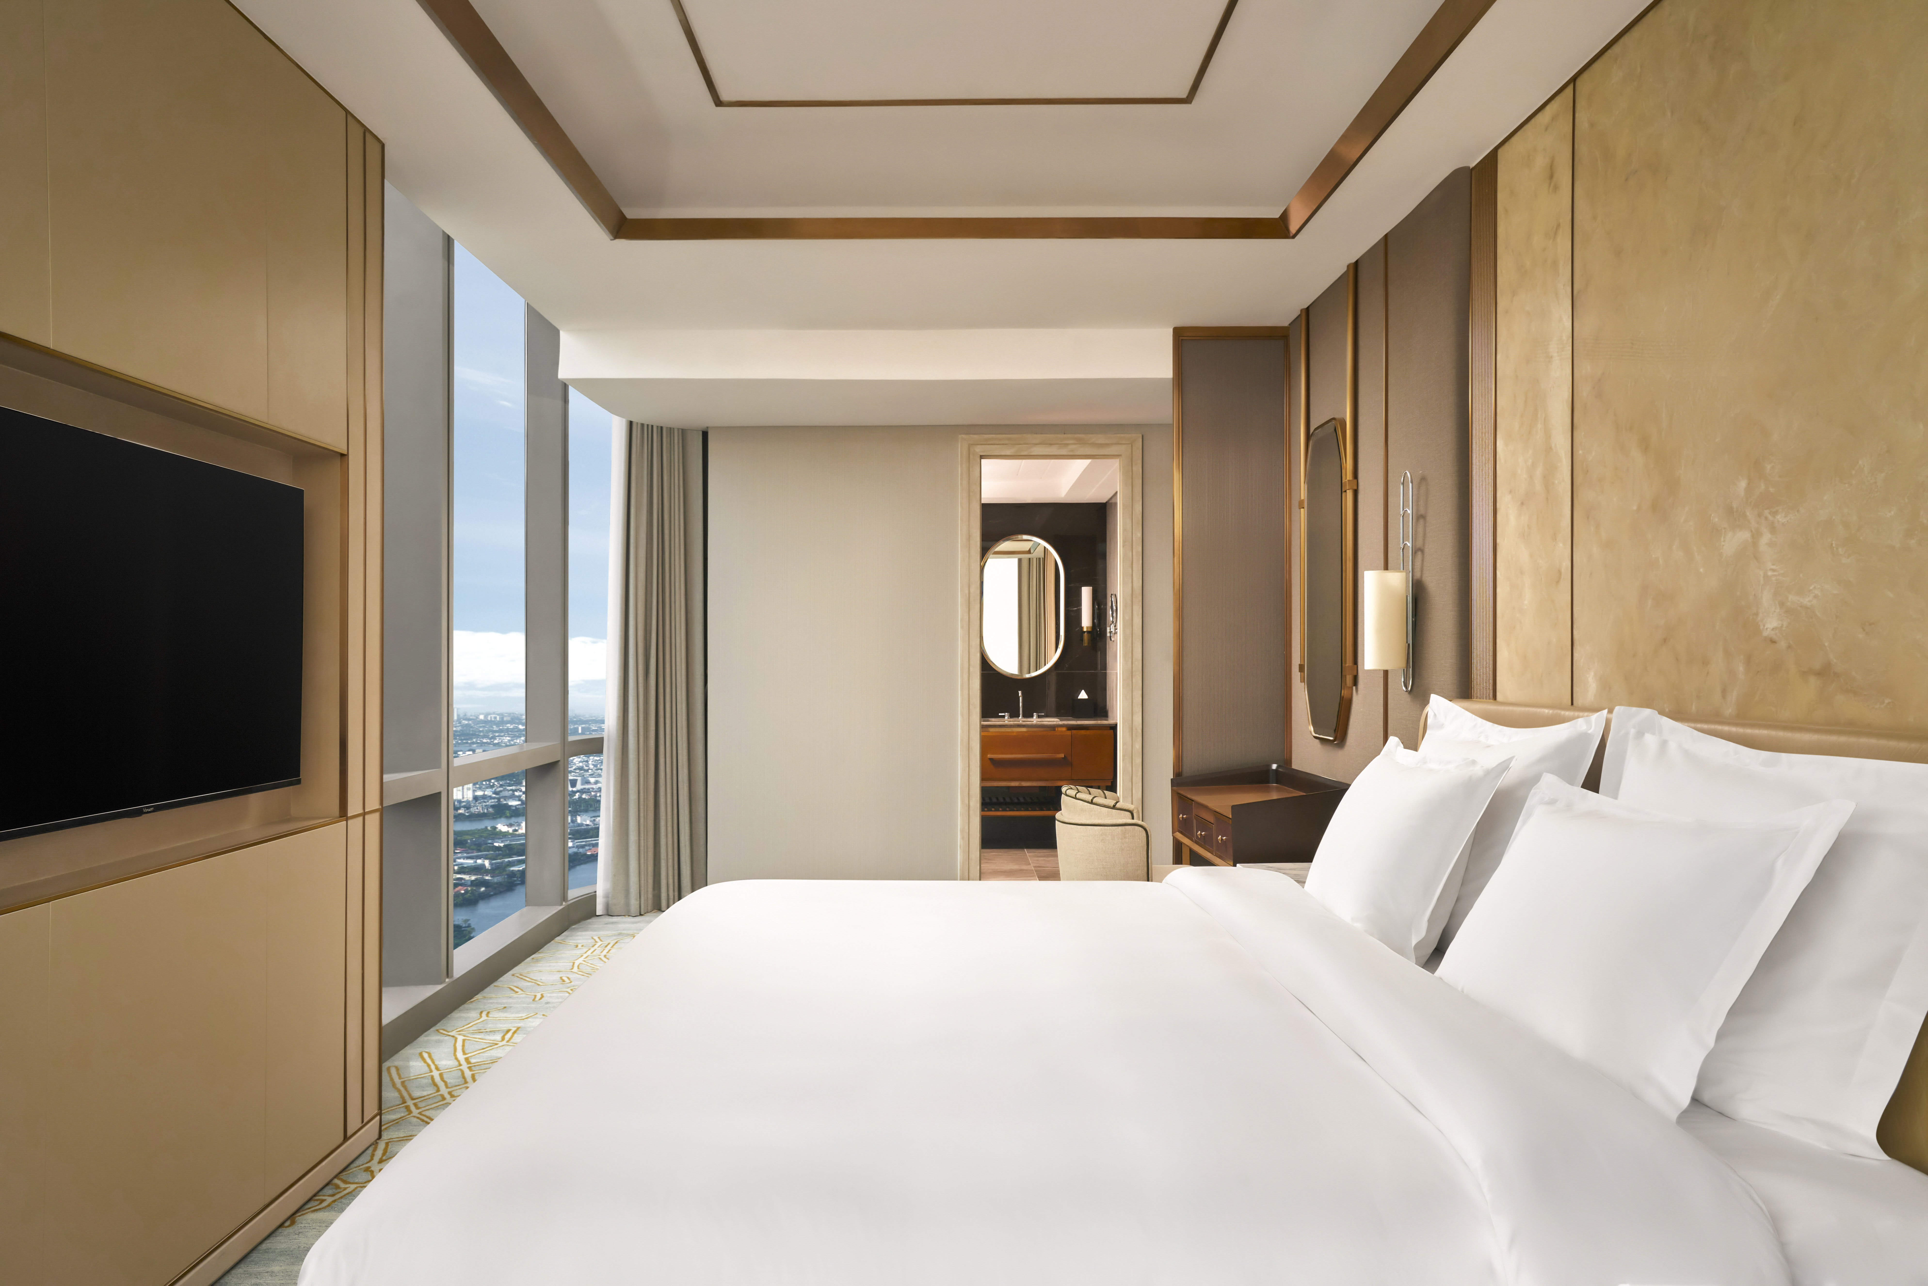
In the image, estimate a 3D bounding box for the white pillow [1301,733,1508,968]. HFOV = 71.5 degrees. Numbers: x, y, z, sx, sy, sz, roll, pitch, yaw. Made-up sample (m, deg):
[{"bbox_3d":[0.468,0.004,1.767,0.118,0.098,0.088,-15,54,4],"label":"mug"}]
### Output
[{"bbox_3d":[1.038,0.453,3.204,0.200,0.500,0.840,27,-1,-1],"label":"white pillow"}]

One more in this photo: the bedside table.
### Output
[{"bbox_3d":[1.141,0.938,5.183,0.475,0.840,1.080,0,0,-1],"label":"bedside table"}]

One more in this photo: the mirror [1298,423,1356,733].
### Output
[{"bbox_3d":[1.359,-0.230,5.005,0.060,1.160,0.520,0,0,-1],"label":"mirror"}]

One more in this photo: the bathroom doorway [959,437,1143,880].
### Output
[{"bbox_3d":[0.460,0.144,7.058,0.955,2.455,0.200,0,0,-1],"label":"bathroom doorway"}]

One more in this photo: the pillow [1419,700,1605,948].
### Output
[{"bbox_3d":[1.198,0.418,3.167,0.190,0.560,0.940,16,-1,-1],"label":"pillow"}]

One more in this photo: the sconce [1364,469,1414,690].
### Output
[{"bbox_3d":[1.319,-0.189,4.164,0.160,0.680,0.130,0,0,-1],"label":"sconce"}]

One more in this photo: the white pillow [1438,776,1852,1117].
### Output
[{"bbox_3d":[1.049,0.446,2.214,0.200,0.500,0.870,27,-1,-1],"label":"white pillow"}]

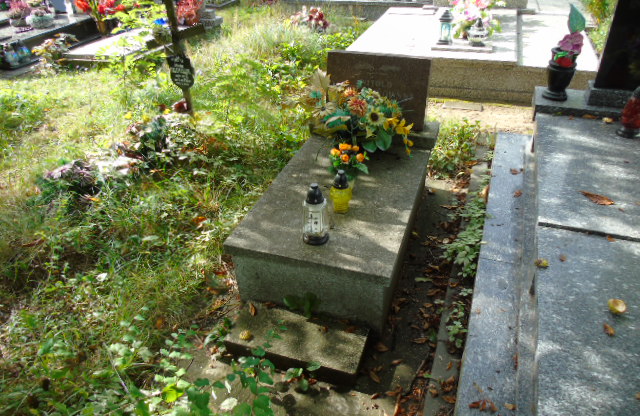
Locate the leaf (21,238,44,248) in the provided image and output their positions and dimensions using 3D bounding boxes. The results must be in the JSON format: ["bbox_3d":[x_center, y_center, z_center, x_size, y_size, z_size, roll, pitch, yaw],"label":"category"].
[{"bbox_3d":[-1.503,0.186,2.417,0.105,0.020,0.036,-20,39,-22],"label":"leaf"}]

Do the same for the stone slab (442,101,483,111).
[{"bbox_3d":[1.136,-0.810,3.671,0.285,0.032,0.120,11,39,18],"label":"stone slab"}]

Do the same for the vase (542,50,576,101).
[{"bbox_3d":[1.402,-0.767,2.680,0.158,0.270,0.158,10,37,18],"label":"vase"}]

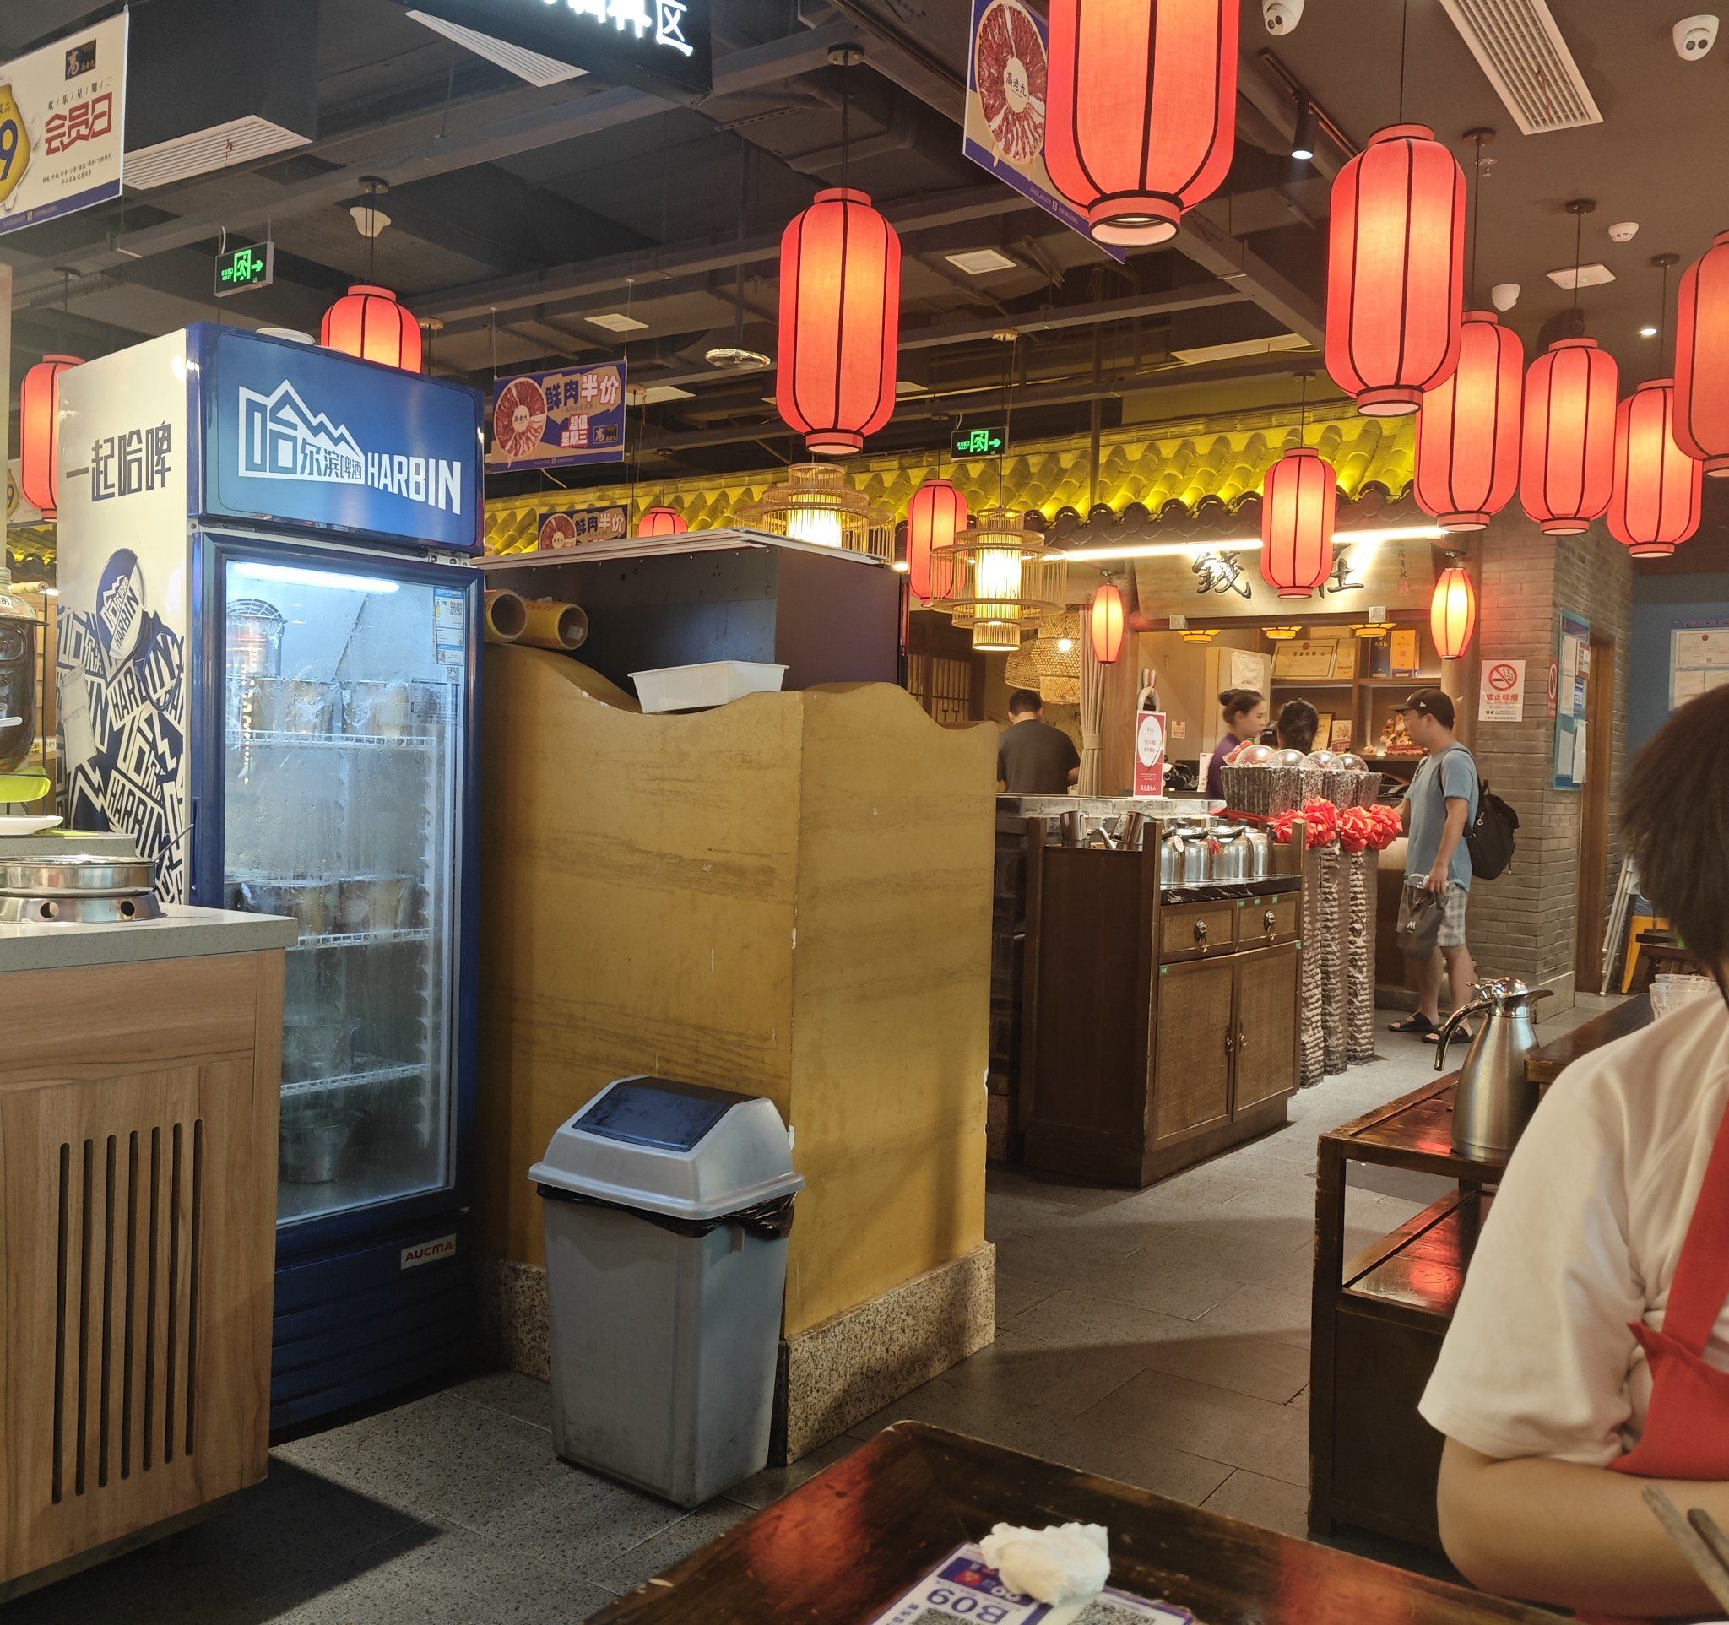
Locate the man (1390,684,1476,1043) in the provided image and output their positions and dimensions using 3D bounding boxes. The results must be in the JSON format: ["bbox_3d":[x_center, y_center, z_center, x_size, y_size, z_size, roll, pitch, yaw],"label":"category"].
[{"bbox_3d":[2.654,0.230,7.131,0.430,1.620,0.470,3,2,28],"label":"man"}]

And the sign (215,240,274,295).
[{"bbox_3d":[-2.467,-2.166,6.100,0.355,0.155,0.030,3,2,35],"label":"sign"}]

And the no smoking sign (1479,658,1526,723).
[{"bbox_3d":[3.206,-0.608,7.688,0.200,0.303,0.006,3,2,35],"label":"no smoking sign"}]

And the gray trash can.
[{"bbox_3d":[-0.319,0.752,2.499,0.355,0.615,0.270,3,2,35],"label":"gray trash can"}]

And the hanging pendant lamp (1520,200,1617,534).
[{"bbox_3d":[2.389,-1.496,5.166,0.300,1.085,0.300,3,2,35],"label":"hanging pendant lamp"}]

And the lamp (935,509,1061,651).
[{"bbox_3d":[0.521,-0.902,5.950,0.520,0.530,0.520,2,2,0],"label":"lamp"}]

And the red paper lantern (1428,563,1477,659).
[{"bbox_3d":[2.901,-0.987,7.551,0.228,0.460,0.228,3,2,35],"label":"red paper lantern"}]

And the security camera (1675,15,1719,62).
[{"bbox_3d":[2.254,-2.091,4.153,0.110,0.094,0.110,3,2,30],"label":"security camera"}]

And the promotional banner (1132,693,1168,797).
[{"bbox_3d":[0.980,-0.222,5.249,0.050,0.345,0.210,3,2,35],"label":"promotional banner"}]

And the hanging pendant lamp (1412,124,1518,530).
[{"bbox_3d":[1.841,-1.460,4.631,0.300,1.165,0.300,3,2,35],"label":"hanging pendant lamp"}]

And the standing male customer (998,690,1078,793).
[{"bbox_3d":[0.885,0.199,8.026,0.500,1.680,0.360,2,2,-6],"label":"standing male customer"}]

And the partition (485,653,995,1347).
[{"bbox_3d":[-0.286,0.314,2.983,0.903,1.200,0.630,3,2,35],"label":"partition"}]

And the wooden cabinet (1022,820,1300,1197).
[{"bbox_3d":[1.057,0.580,5.277,0.420,1.100,1.350,3,2,35],"label":"wooden cabinet"}]

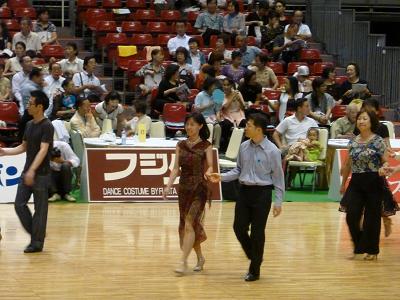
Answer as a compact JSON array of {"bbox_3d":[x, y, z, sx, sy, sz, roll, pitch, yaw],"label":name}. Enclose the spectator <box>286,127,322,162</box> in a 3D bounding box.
[{"bbox_3d":[1.419,-0.076,31.700,0.380,0.480,0.480,5,6,45],"label":"spectator"}]

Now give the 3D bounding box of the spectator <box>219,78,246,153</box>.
[{"bbox_3d":[0.510,-0.566,36.300,0.500,1.180,0.720,1,5,9],"label":"spectator"}]

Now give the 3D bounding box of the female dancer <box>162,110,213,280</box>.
[{"bbox_3d":[-0.096,0.431,23.450,0.500,1.620,0.480,3,6,37],"label":"female dancer"}]

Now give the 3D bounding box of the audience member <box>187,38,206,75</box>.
[{"bbox_3d":[-0.075,-1.288,38.600,0.480,1.150,0.720,0,5,3],"label":"audience member"}]

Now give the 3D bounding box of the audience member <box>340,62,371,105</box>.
[{"bbox_3d":[2.535,-0.763,37.557,0.560,1.270,0.750,1,5,-5],"label":"audience member"}]

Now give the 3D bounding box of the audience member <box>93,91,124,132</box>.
[{"bbox_3d":[-1.340,-0.212,33.358,0.480,1.280,0.750,0,5,-12],"label":"audience member"}]

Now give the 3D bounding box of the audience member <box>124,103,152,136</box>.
[{"bbox_3d":[-0.847,-0.068,32.400,0.720,1.200,0.460,-2,5,-24],"label":"audience member"}]

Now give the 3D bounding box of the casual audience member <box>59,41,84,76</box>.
[{"bbox_3d":[-2.099,-1.132,37.800,0.500,1.220,0.750,0,5,6],"label":"casual audience member"}]

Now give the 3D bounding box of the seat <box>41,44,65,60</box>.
[{"bbox_3d":[-2.354,-1.490,37.397,0.420,0.400,0.440,0,5,-14],"label":"seat"}]

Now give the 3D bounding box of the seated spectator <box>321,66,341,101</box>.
[{"bbox_3d":[2.195,-0.719,37.470,0.500,1.220,0.750,-1,5,-25],"label":"seated spectator"}]

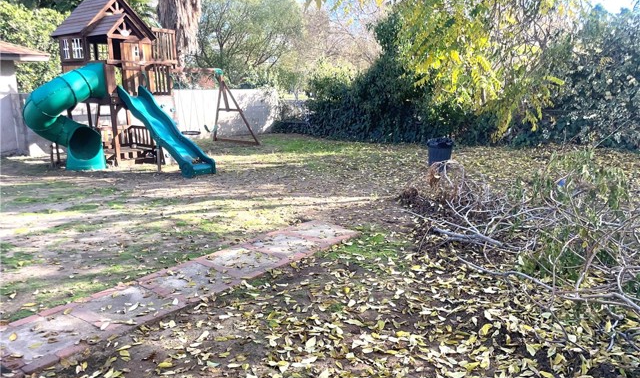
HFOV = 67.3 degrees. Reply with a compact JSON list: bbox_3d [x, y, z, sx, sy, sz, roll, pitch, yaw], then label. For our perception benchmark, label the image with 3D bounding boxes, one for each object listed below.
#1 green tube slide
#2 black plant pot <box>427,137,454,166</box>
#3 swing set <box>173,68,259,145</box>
[{"bbox_3d":[-5.185,-1.502,9.917,1.380,2.100,1.780,-11,16,-42],"label":"green tube slide"},{"bbox_3d":[2.400,-0.722,9.675,0.530,0.670,0.530,0,12,0],"label":"black plant pot"},{"bbox_3d":[-3.537,-2.296,13.430,2.050,2.230,3.100,10,15,39],"label":"swing set"}]

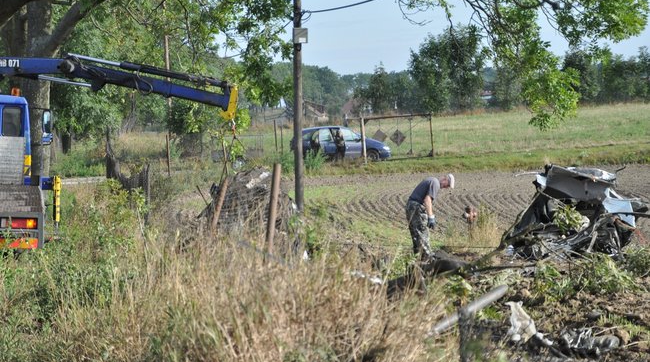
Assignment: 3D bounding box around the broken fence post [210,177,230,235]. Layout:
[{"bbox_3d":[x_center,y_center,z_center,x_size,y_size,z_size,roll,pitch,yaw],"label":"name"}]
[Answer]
[{"bbox_3d":[-1.980,0.528,33.000,0.100,1.280,0.100,14,3,0],"label":"broken fence post"}]

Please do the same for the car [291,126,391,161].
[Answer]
[{"bbox_3d":[0.722,-1.662,79.000,4.250,1.580,1.740,0,3,10],"label":"car"}]

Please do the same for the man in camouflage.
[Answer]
[{"bbox_3d":[1.800,0.626,30.000,0.820,1.520,0.520,0,3,5],"label":"man in camouflage"}]

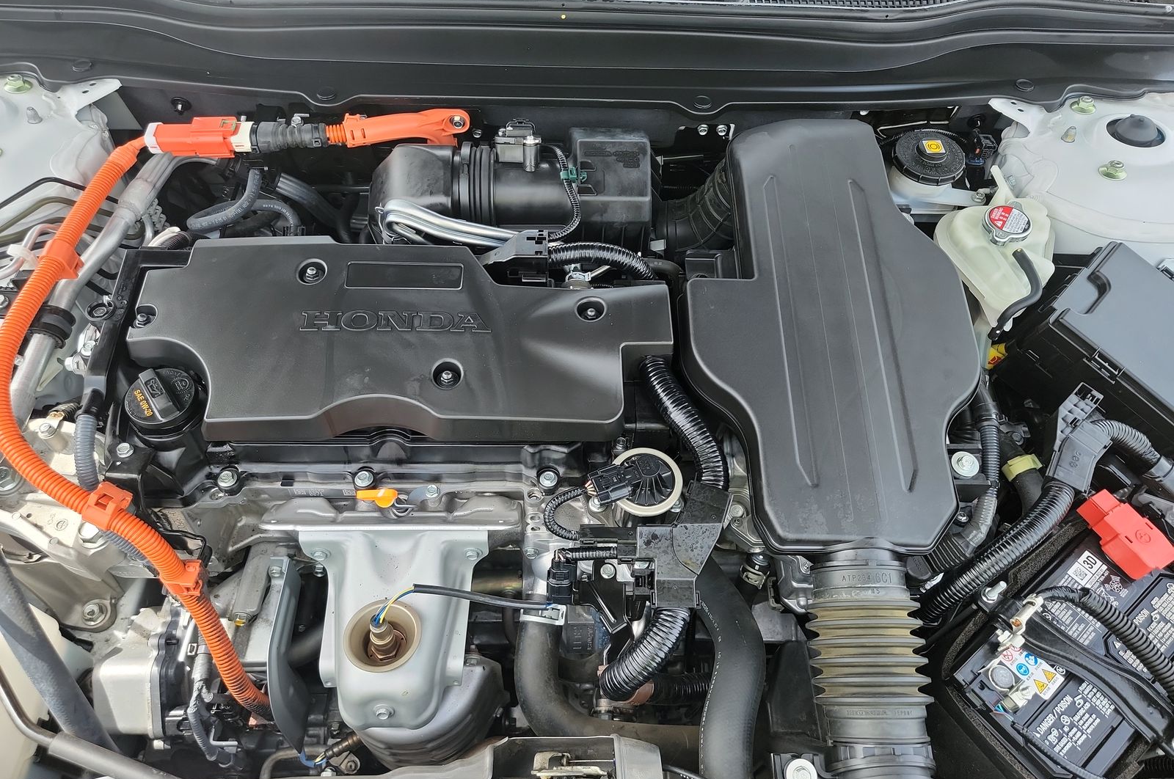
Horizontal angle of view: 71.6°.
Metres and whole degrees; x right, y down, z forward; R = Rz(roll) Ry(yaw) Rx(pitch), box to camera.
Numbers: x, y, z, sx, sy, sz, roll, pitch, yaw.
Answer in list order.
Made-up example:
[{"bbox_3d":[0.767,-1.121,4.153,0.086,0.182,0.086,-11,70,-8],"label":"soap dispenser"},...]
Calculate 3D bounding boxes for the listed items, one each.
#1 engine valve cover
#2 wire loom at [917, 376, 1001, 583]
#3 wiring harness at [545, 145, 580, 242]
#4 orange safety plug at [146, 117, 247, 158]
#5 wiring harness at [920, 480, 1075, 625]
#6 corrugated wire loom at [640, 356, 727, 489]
[{"bbox_3d":[-0.151,-0.045,0.689,0.444,0.053,0.188,0,56,-1],"label":"engine valve cover"},{"bbox_3d":[0.331,0.075,0.725,0.075,0.093,0.156,0,56,-1],"label":"wire loom"},{"bbox_3d":[-0.022,-0.180,0.745,0.034,0.051,0.078,0,56,-1],"label":"wiring harness"},{"bbox_3d":[-0.353,-0.227,0.732,0.088,0.030,0.029,0,56,-1],"label":"orange safety plug"},{"bbox_3d":[0.341,0.134,0.675,0.165,0.055,0.030,-31,62,-20],"label":"wiring harness"},{"bbox_3d":[0.081,0.026,0.684,0.029,0.056,0.119,-21,59,-14],"label":"corrugated wire loom"}]

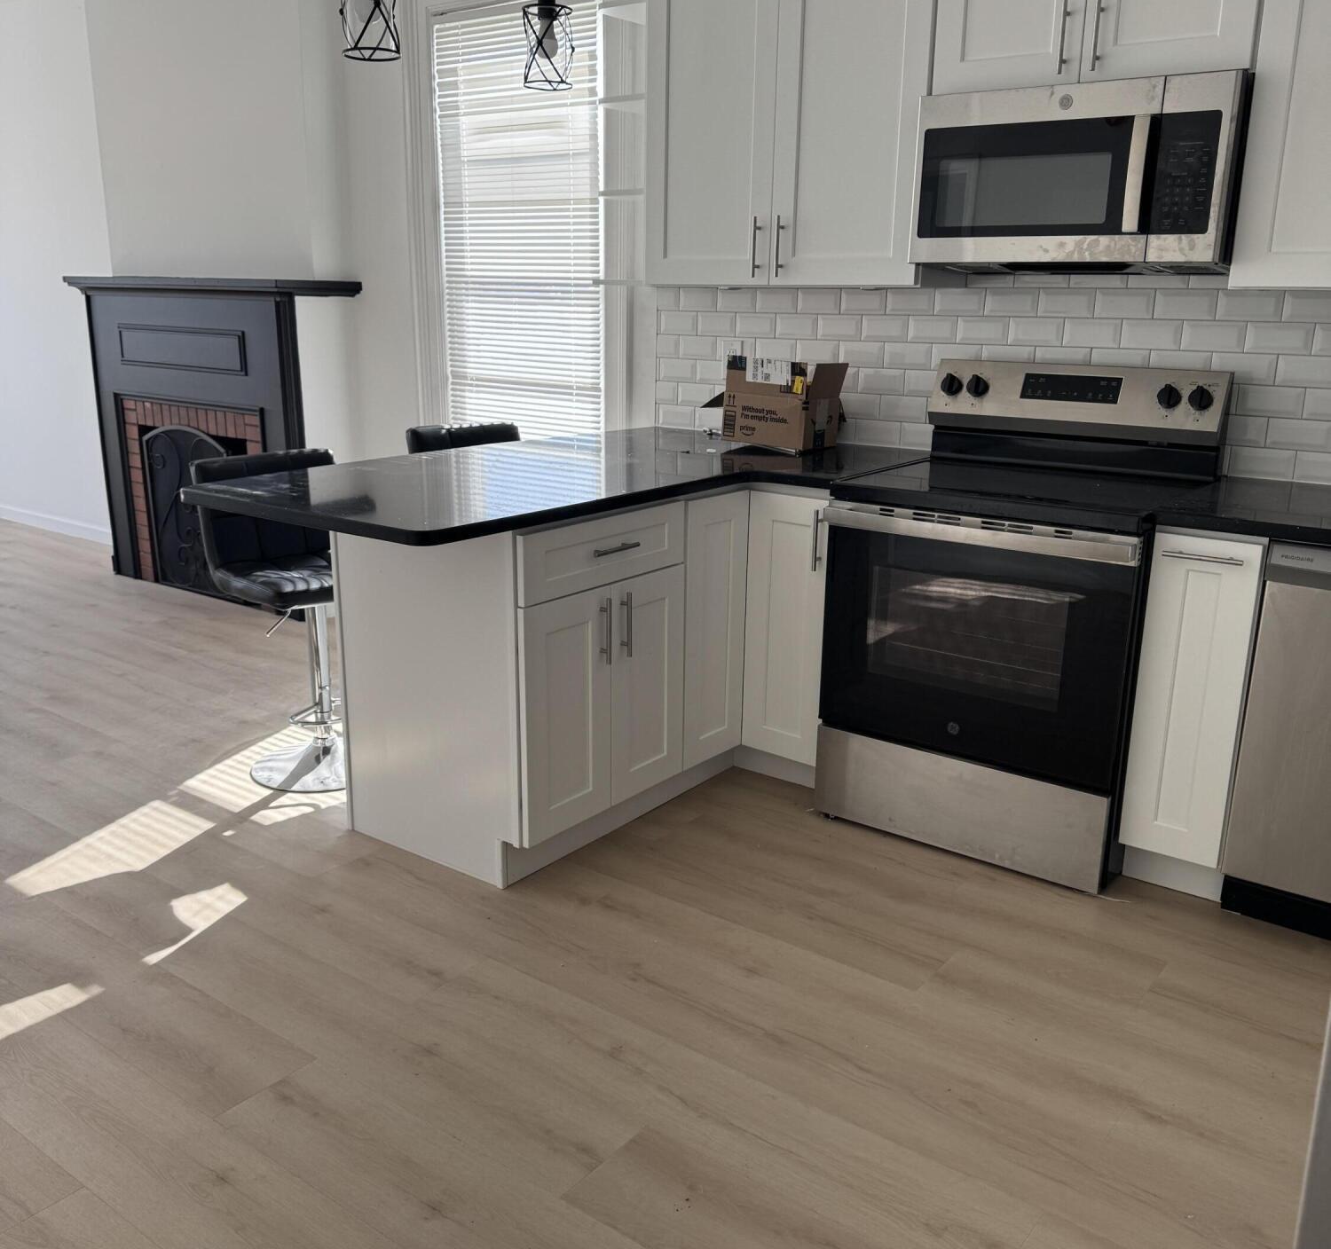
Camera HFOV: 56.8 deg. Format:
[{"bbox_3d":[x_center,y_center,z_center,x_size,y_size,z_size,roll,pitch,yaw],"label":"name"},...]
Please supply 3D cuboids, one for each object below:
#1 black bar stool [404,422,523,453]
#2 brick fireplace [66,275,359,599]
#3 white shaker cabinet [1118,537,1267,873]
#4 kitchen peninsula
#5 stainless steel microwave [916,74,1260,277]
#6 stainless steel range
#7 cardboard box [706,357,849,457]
[{"bbox_3d":[-0.615,-0.202,4.222,0.420,0.890,0.470,-9,18,-30],"label":"black bar stool"},{"bbox_3d":[-2.019,-0.829,5.529,1.570,1.387,0.400,12,19,35],"label":"brick fireplace"},{"bbox_3d":[1.343,0.125,2.970,0.225,0.795,0.610,12,19,35],"label":"white shaker cabinet"},{"bbox_3d":[-0.169,0.036,3.314,1.115,0.917,1.845,12,19,35],"label":"kitchen peninsula"},{"bbox_3d":[1.028,-1.089,3.035,0.757,0.418,0.392,12,19,35],"label":"stainless steel microwave"},{"bbox_3d":[0.889,-0.046,3.139,0.761,1.188,0.730,12,19,35],"label":"stainless steel range"},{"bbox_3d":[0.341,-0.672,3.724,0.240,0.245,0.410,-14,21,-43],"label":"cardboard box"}]

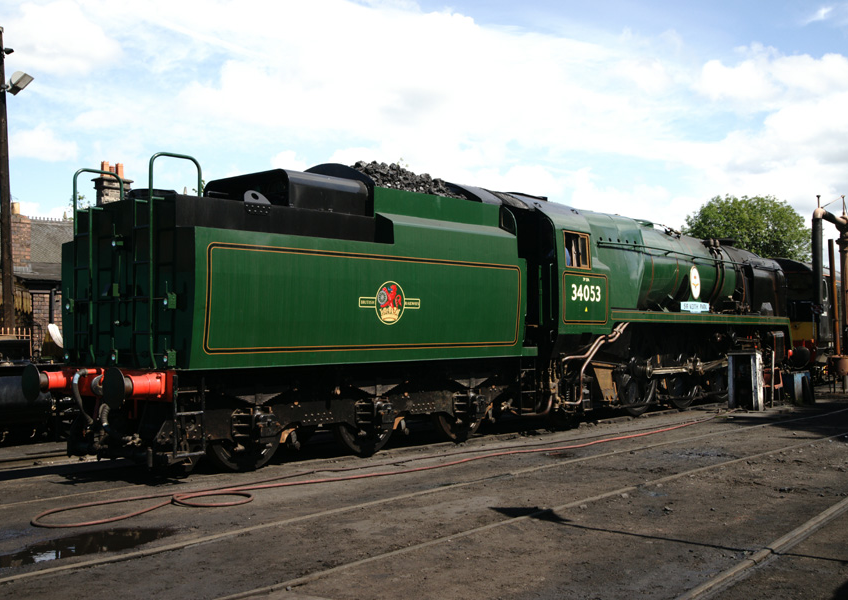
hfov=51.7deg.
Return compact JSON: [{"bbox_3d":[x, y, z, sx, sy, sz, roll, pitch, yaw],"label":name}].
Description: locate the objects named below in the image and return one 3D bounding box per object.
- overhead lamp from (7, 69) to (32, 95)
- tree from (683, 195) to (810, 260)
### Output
[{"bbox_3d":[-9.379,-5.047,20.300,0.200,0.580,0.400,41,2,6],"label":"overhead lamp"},{"bbox_3d":[20.713,-1.504,56.220,8.400,10.472,8.200,-2,-3,20],"label":"tree"}]

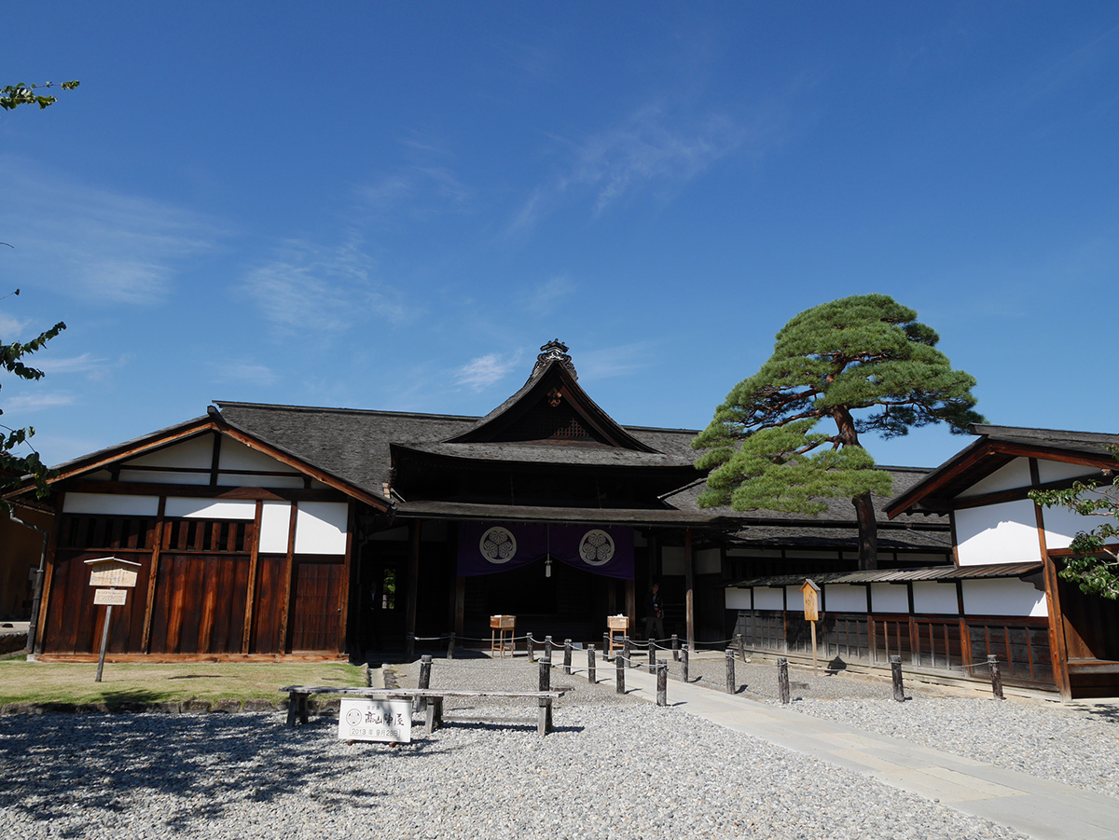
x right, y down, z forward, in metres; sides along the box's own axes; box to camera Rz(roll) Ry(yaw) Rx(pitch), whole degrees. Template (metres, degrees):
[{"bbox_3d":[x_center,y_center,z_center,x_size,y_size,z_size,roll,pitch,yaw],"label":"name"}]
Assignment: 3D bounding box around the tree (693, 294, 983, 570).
[{"bbox_3d":[6.863,1.155,18.853,6.732,9.160,6.120,-4,-14,20],"label":"tree"}]

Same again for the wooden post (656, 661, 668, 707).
[{"bbox_3d":[1.381,3.533,10.436,0.122,0.596,0.122,4,-13,-13],"label":"wooden post"}]

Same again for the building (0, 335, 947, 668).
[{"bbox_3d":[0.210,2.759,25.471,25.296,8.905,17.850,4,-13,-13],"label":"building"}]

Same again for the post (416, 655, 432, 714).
[{"bbox_3d":[-1.711,3.292,9.702,0.128,0.673,0.128,4,-13,-13],"label":"post"}]

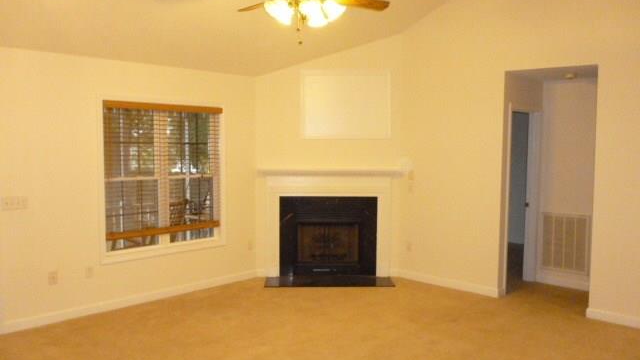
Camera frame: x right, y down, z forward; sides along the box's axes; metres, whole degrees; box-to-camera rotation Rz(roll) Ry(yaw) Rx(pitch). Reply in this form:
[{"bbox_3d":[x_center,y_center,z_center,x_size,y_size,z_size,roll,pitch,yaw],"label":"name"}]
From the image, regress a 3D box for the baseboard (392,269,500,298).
[{"bbox_3d":[1.466,1.204,6.084,0.018,0.095,1.353,-4,6,-44],"label":"baseboard"}]

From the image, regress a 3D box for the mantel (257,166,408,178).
[{"bbox_3d":[0.141,-0.096,6.297,1.795,0.130,0.180,0,4,0],"label":"mantel"}]

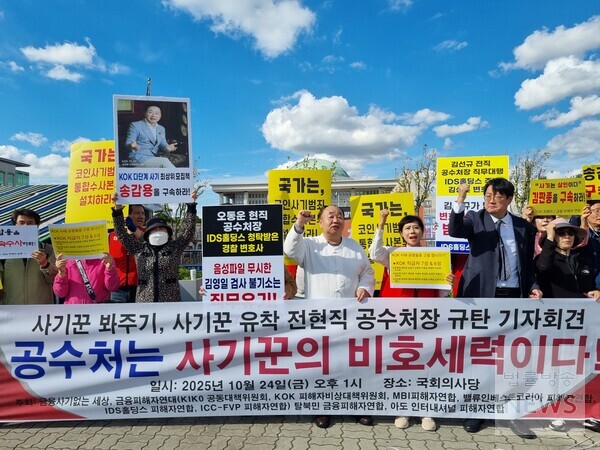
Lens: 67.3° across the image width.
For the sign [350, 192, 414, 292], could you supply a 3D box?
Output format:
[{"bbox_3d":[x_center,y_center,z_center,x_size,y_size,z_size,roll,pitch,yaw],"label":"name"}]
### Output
[{"bbox_3d":[0.778,0.161,4.150,0.595,0.880,0.020,-4,-2,0],"label":"sign"}]

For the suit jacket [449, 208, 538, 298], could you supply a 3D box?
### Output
[{"bbox_3d":[1.417,0.253,3.300,0.660,0.750,0.380,0,0,9],"label":"suit jacket"}]

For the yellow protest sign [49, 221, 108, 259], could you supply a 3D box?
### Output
[{"bbox_3d":[-1.663,0.113,3.400,0.430,0.300,0.020,-4,2,5],"label":"yellow protest sign"}]

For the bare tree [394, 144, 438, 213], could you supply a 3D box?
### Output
[{"bbox_3d":[3.050,-0.300,12.000,1.300,3.700,1.300,0,0,0],"label":"bare tree"}]

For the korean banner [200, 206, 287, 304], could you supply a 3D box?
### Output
[{"bbox_3d":[-0.424,0.302,3.400,0.600,0.880,0.020,0,-5,0],"label":"korean banner"}]

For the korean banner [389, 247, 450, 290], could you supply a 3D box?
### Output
[{"bbox_3d":[0.859,0.310,3.200,0.430,0.300,0.020,-1,-9,3],"label":"korean banner"}]

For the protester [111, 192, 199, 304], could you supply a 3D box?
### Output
[{"bbox_3d":[-1.160,0.640,3.580,0.690,1.810,0.480,0,0,-6],"label":"protester"}]

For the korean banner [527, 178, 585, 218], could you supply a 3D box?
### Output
[{"bbox_3d":[2.002,-0.214,3.500,0.430,0.290,0.020,-2,-7,9],"label":"korean banner"}]

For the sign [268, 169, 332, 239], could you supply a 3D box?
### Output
[{"bbox_3d":[0.003,-0.064,4.150,0.585,0.880,0.020,0,-3,0],"label":"sign"}]

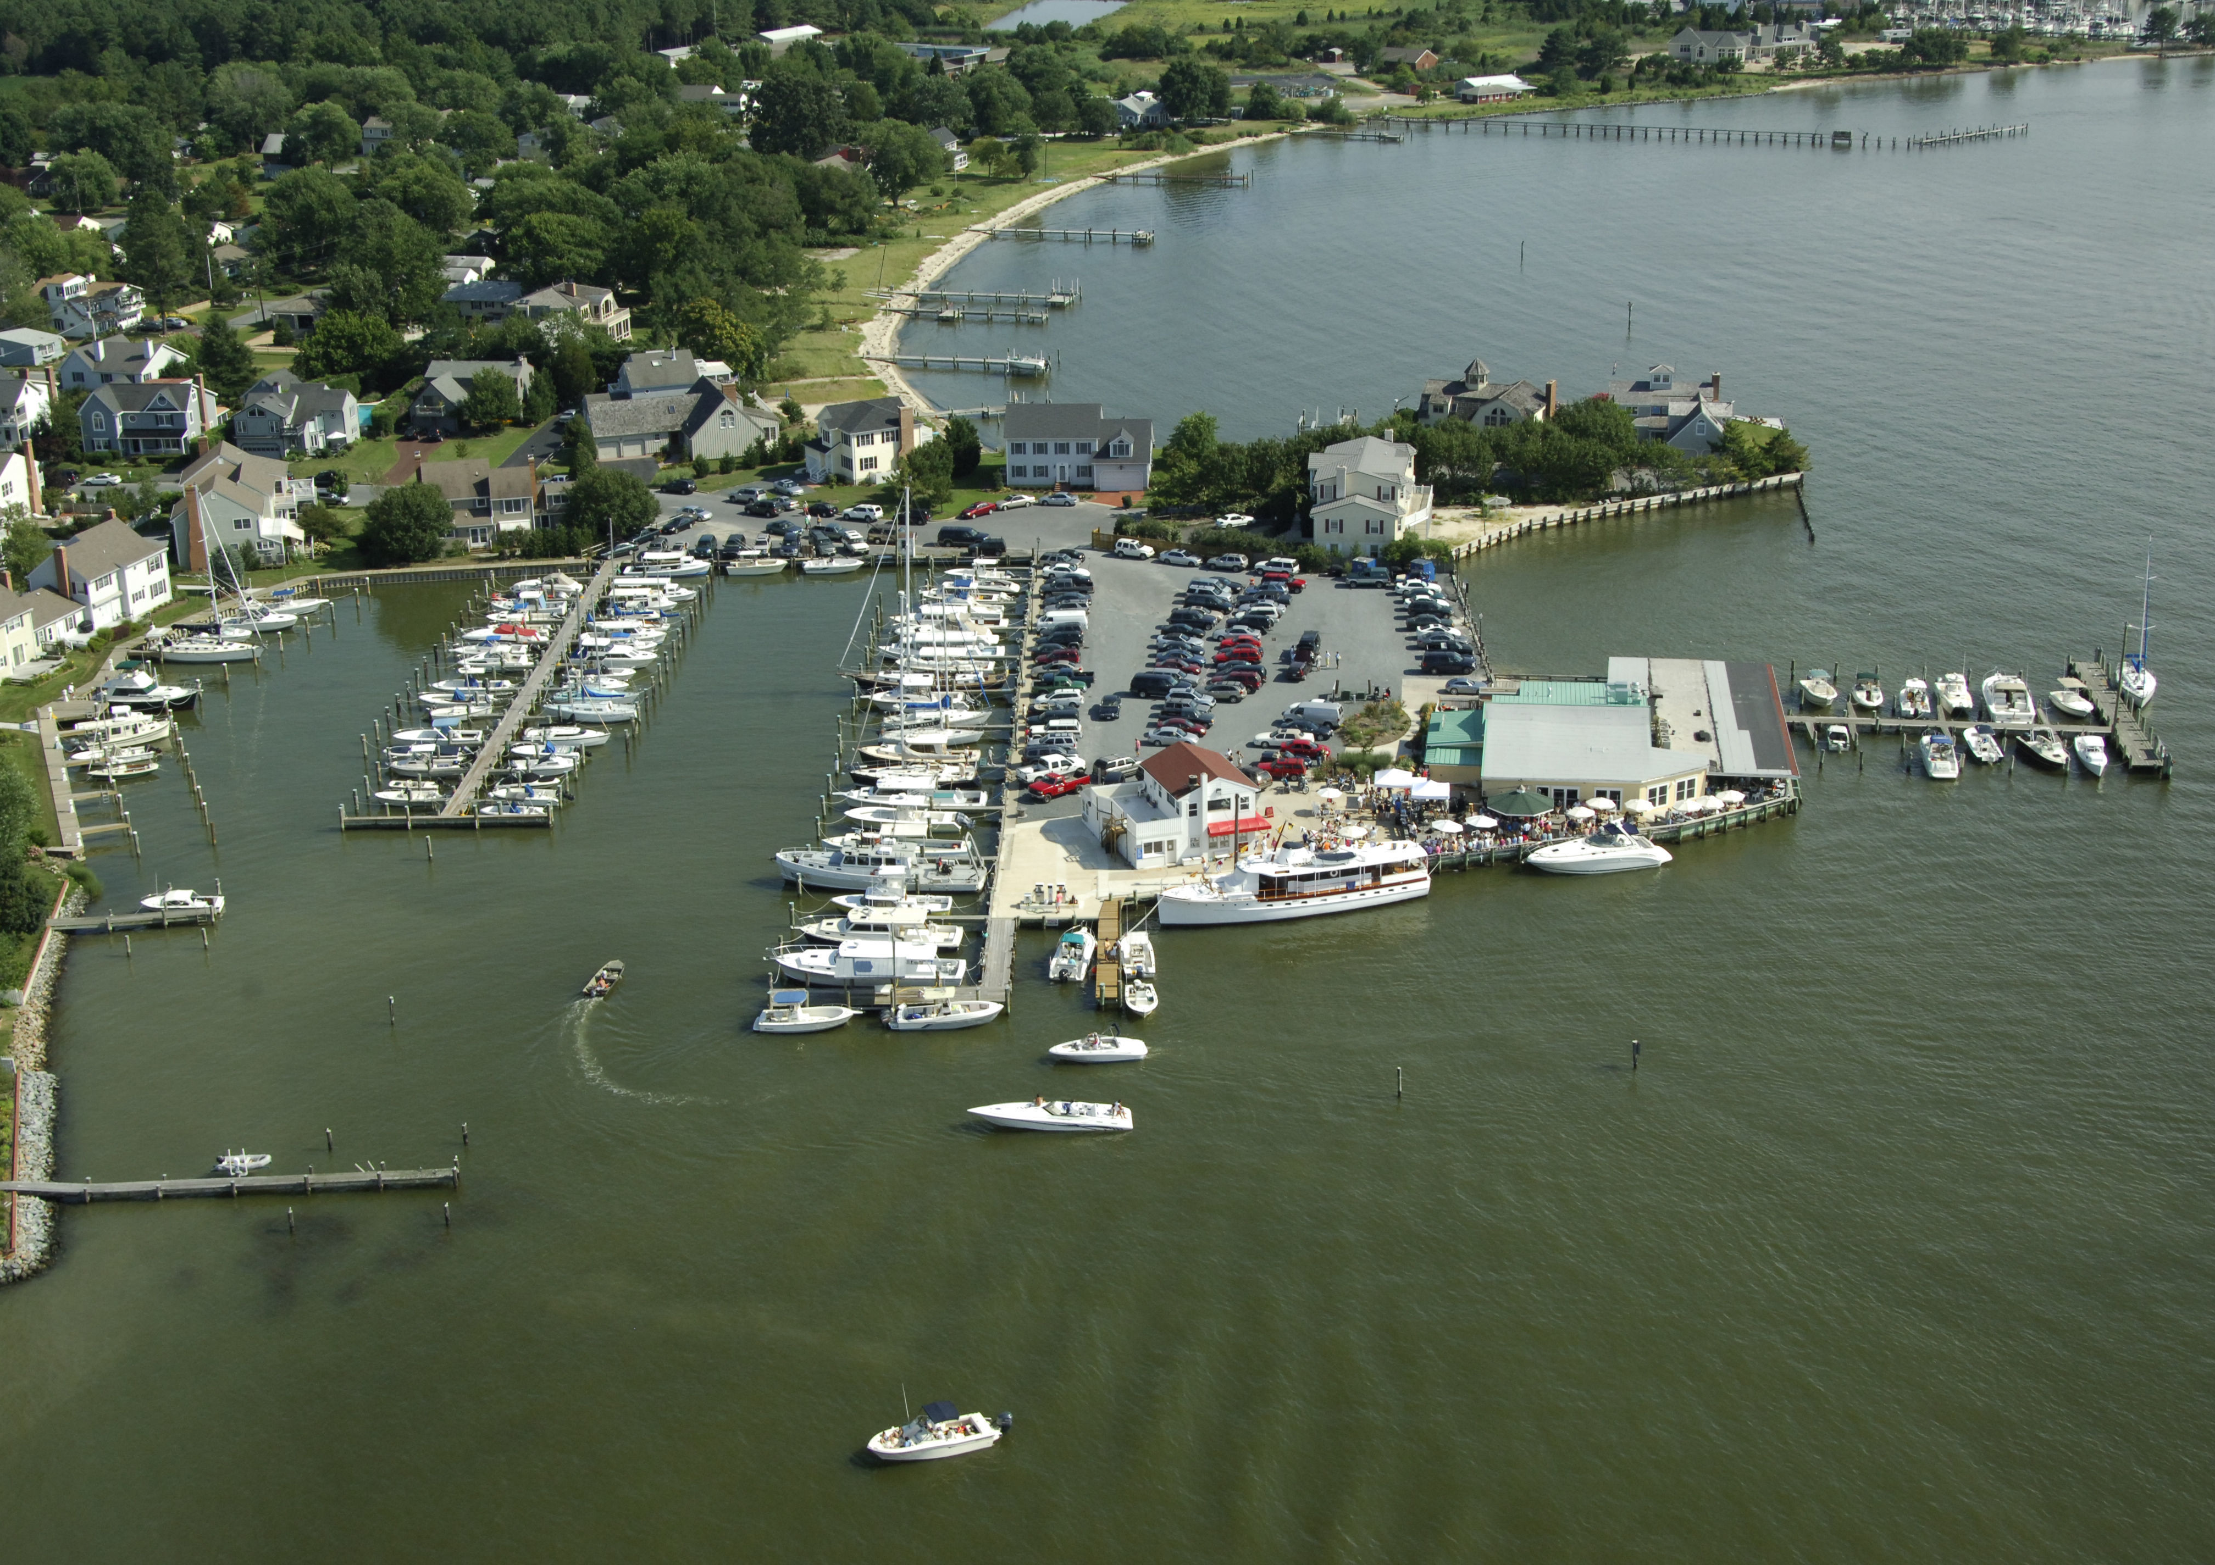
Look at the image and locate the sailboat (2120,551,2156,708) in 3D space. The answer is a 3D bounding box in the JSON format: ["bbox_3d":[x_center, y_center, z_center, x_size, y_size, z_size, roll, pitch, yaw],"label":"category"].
[{"bbox_3d":[97.999,-15.520,265.653,3.100,14.500,9.500,4,19,12],"label":"sailboat"}]

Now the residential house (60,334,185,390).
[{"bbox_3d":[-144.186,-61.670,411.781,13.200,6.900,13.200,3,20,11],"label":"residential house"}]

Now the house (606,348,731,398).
[{"bbox_3d":[-59.862,-54.386,384.176,15.500,8.800,10.500,-8,20,-20],"label":"house"}]

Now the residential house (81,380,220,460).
[{"bbox_3d":[-125.540,-48.022,366.620,14.000,8.600,10.000,-1,19,-3],"label":"residential house"}]

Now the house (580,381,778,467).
[{"bbox_3d":[-55.097,-46.434,362.241,23.500,8.000,13.000,-5,19,-13],"label":"house"}]

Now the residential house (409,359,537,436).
[{"bbox_3d":[-85.986,-52.144,379.073,14.000,8.200,13.500,0,19,-1],"label":"residential house"}]

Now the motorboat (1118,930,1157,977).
[{"bbox_3d":[2.361,12.571,209.106,2.500,1.700,6.400,-1,20,-1],"label":"motorboat"}]

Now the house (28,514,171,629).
[{"bbox_3d":[-104.541,-21.735,291.885,8.600,8.700,11.700,4,21,13],"label":"house"}]

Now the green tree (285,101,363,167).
[{"bbox_3d":[-181.570,-149.428,650.087,17.000,16.000,17.000,-1,19,0],"label":"green tree"}]

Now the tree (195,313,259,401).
[{"bbox_3d":[-126.178,-61.245,402.604,8.600,11.600,8.600,-1,19,0],"label":"tree"}]

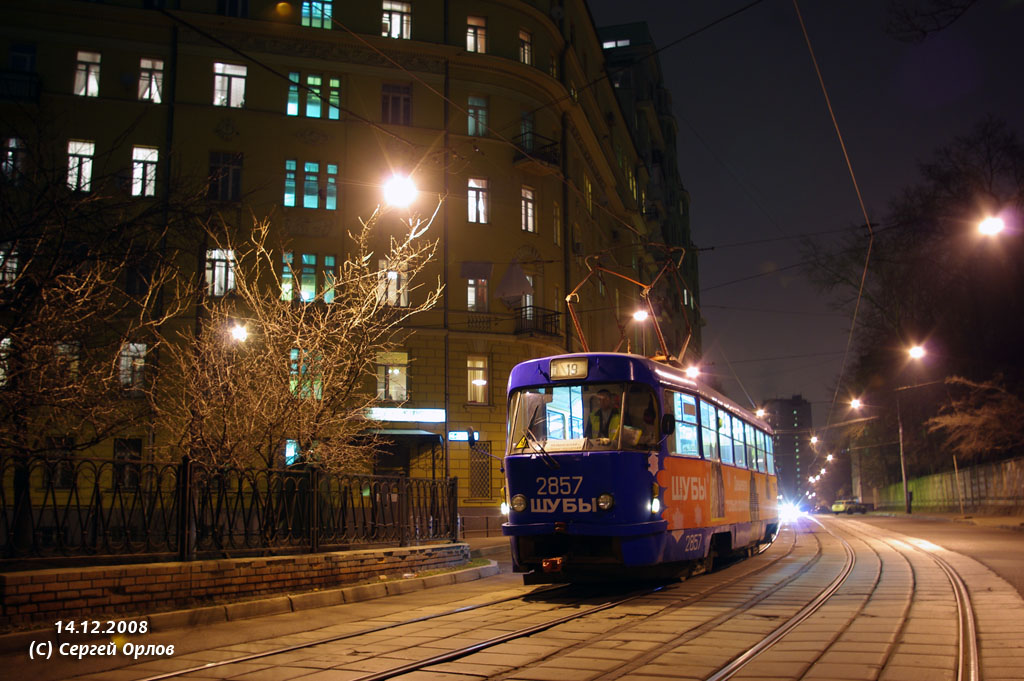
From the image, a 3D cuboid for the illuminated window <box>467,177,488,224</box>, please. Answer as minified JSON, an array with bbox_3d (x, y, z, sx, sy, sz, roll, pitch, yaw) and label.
[{"bbox_3d":[-1.361,-5.583,38.674,0.882,1.893,0.200,4,-10,-21],"label":"illuminated window"}]

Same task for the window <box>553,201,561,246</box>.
[{"bbox_3d":[1.857,-4.882,40.321,0.200,1.950,0.880,-4,-11,24],"label":"window"}]

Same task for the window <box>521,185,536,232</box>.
[{"bbox_3d":[0.660,-5.241,38.658,0.880,1.920,0.200,9,-14,-43],"label":"window"}]

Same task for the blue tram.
[{"bbox_3d":[3.293,2.721,18.691,2.500,3.060,14.200,-4,-10,21],"label":"blue tram"}]

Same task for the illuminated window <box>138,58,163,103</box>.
[{"bbox_3d":[-13.021,-9.365,34.804,0.800,1.680,0.200,3,-10,-16],"label":"illuminated window"}]

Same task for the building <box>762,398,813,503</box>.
[{"bbox_3d":[124.769,50.639,436.672,21.500,48.005,19.000,-3,-10,16],"label":"building"}]

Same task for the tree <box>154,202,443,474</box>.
[{"bbox_3d":[-3.263,0.500,14.629,4.500,5.400,4.200,3,-10,-16],"label":"tree"}]

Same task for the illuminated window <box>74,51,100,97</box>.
[{"bbox_3d":[-15.584,-9.790,35.499,0.832,1.734,0.200,2,-10,-14],"label":"illuminated window"}]

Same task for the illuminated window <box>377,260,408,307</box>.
[{"bbox_3d":[-4.543,-2.197,37.110,1.152,1.750,0.200,2,-10,-14],"label":"illuminated window"}]

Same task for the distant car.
[{"bbox_3d":[33.338,16.471,95.591,4.100,1.500,1.700,7,-12,-35],"label":"distant car"}]

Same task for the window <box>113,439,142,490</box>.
[{"bbox_3d":[-13.388,4.299,33.690,0.916,1.727,0.200,2,-10,-14],"label":"window"}]

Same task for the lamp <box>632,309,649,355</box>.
[{"bbox_3d":[5.748,3.376,41.532,0.500,9.400,1.000,-4,-11,23],"label":"lamp"}]

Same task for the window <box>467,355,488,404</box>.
[{"bbox_3d":[-1.295,1.464,36.281,0.880,1.900,0.200,4,-11,-22],"label":"window"}]

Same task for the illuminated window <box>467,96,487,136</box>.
[{"bbox_3d":[-1.382,-9.102,39.264,0.871,1.694,0.200,4,-10,-21],"label":"illuminated window"}]

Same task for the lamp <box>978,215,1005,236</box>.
[{"bbox_3d":[14.397,-3.453,29.013,0.750,0.300,0.350,-3,-10,17],"label":"lamp"}]

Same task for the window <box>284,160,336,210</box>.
[{"bbox_3d":[-7.679,-5.930,36.919,1.961,1.851,0.200,2,-10,-14],"label":"window"}]

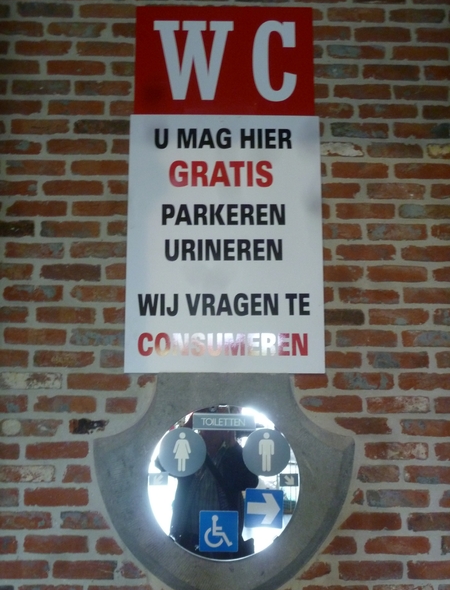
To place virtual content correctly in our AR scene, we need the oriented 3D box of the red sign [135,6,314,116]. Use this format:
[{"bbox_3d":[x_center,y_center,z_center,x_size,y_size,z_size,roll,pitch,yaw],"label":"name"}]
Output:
[{"bbox_3d":[-0.001,-0.690,1.936,0.523,0.341,0.020,0,-9,-1],"label":"red sign"}]

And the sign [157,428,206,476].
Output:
[{"bbox_3d":[-0.113,0.418,1.754,0.128,0.128,0.010,0,-9,-1],"label":"sign"}]

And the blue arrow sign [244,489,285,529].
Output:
[{"bbox_3d":[0.103,0.561,1.734,0.098,0.098,0.010,0,-9,-1],"label":"blue arrow sign"}]

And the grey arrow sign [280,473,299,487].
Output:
[{"bbox_3d":[0.170,0.491,1.747,0.048,0.031,0.006,0,-9,-1],"label":"grey arrow sign"}]

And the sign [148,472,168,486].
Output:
[{"bbox_3d":[-0.176,0.487,1.742,0.050,0.030,0.006,0,-9,-1],"label":"sign"}]

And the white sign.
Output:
[{"bbox_3d":[0.000,-0.154,1.849,0.546,0.741,0.020,0,-9,-1],"label":"white sign"}]

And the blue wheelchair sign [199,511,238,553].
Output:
[{"bbox_3d":[-0.016,0.618,1.723,0.102,0.102,0.010,0,-9,-1],"label":"blue wheelchair sign"}]

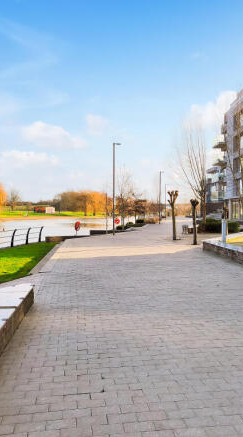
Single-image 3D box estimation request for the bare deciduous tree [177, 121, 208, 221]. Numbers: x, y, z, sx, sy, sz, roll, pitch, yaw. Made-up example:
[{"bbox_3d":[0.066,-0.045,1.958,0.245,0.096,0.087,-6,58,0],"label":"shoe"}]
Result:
[{"bbox_3d":[6.042,-3.608,32.500,3.100,9.100,3.100,0,1,0],"label":"bare deciduous tree"}]

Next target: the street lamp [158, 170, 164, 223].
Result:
[{"bbox_3d":[4.463,-2.354,43.000,0.550,5.800,0.220,0,1,14],"label":"street lamp"}]

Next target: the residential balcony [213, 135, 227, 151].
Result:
[{"bbox_3d":[16.198,-12.370,62.300,1.700,1.400,4.600,0,1,5],"label":"residential balcony"}]

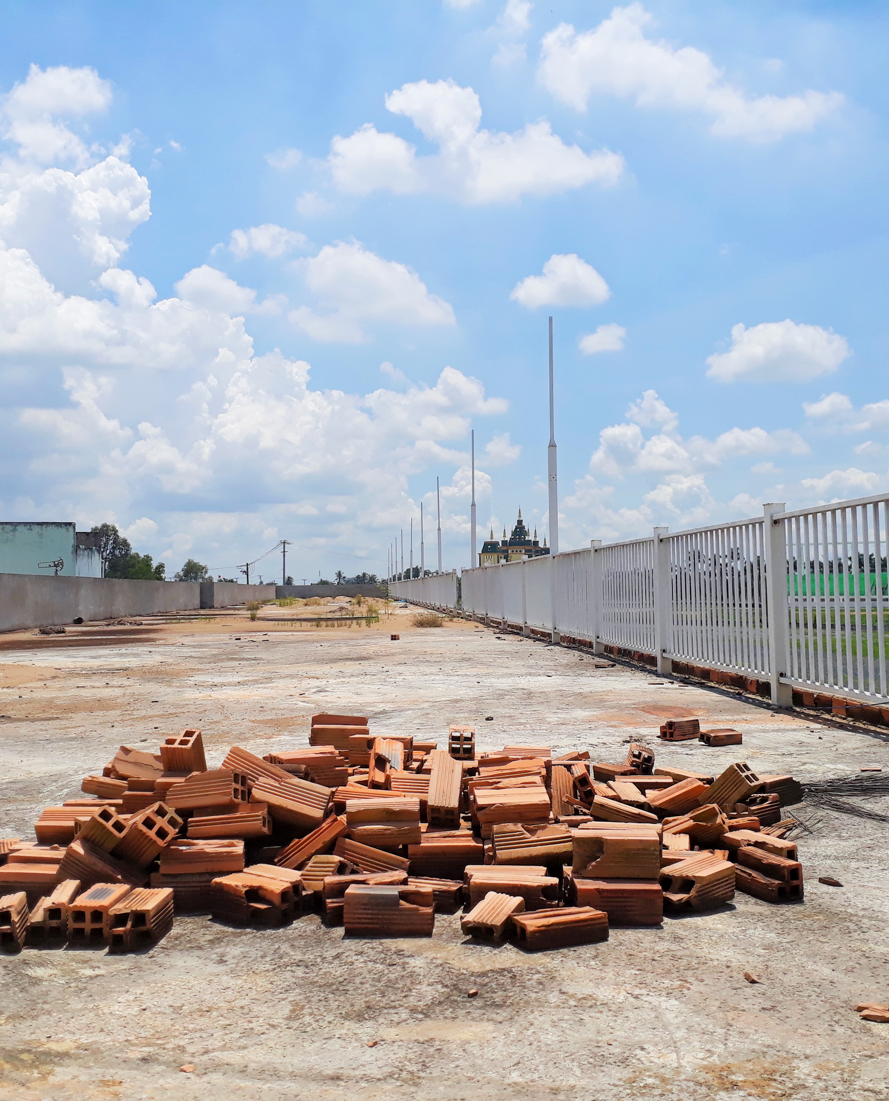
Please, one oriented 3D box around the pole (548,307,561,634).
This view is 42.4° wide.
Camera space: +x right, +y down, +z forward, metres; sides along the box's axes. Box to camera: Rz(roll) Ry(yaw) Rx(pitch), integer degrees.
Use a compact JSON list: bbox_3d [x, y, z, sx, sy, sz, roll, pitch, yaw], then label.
[{"bbox_3d":[1.421,-0.923,14.922,0.095,4.250,0.095,-1,-2,-4],"label":"pole"}]

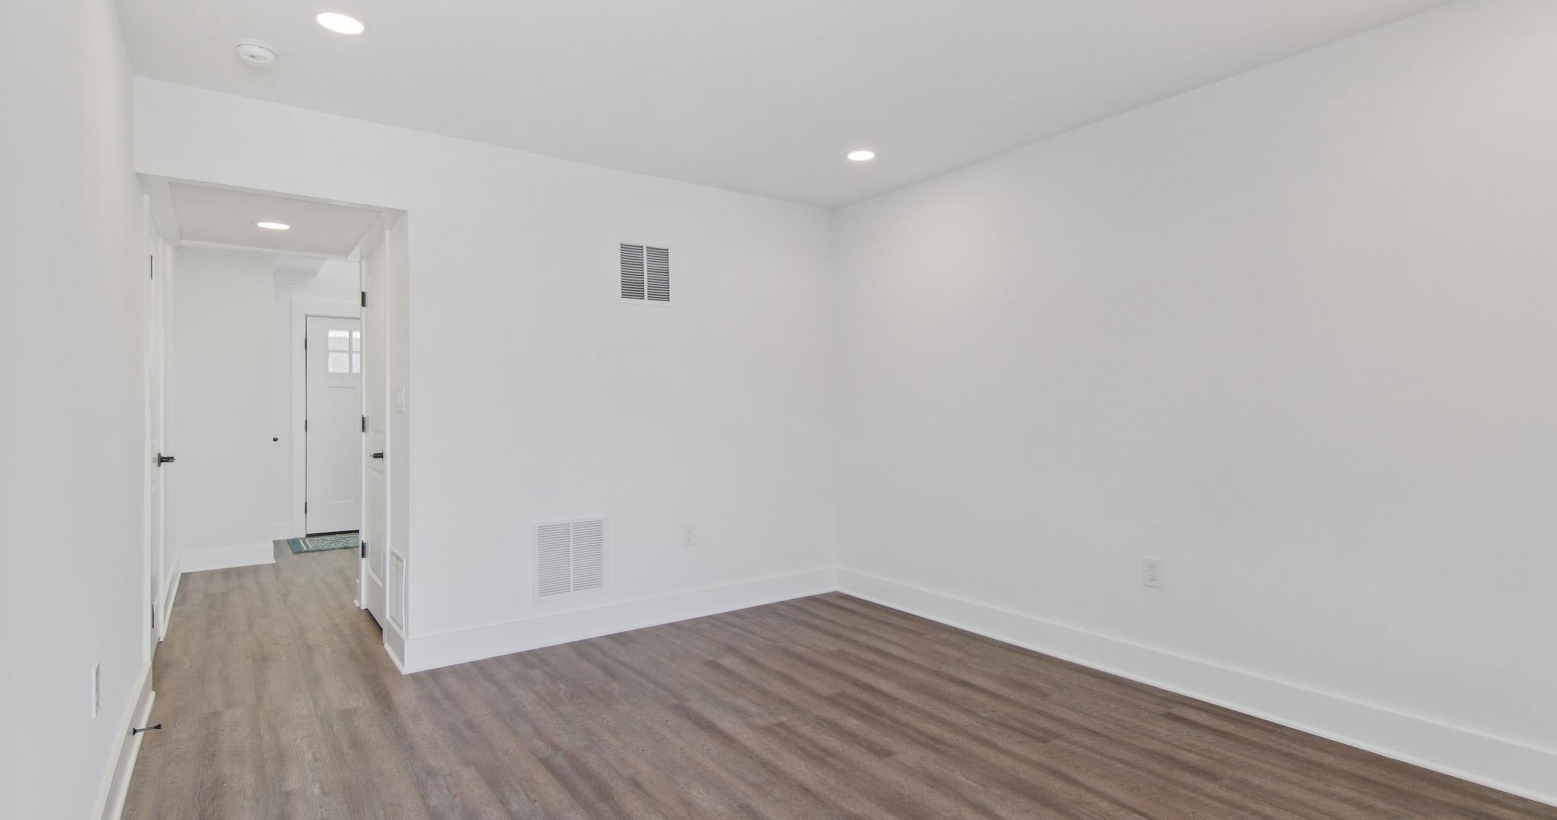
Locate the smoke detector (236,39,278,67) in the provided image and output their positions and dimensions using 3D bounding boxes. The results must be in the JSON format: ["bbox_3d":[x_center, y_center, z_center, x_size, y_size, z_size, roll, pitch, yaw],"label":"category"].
[{"bbox_3d":[-1.804,-1.236,2.541,0.132,0.042,0.132,0,0,-37],"label":"smoke detector"}]

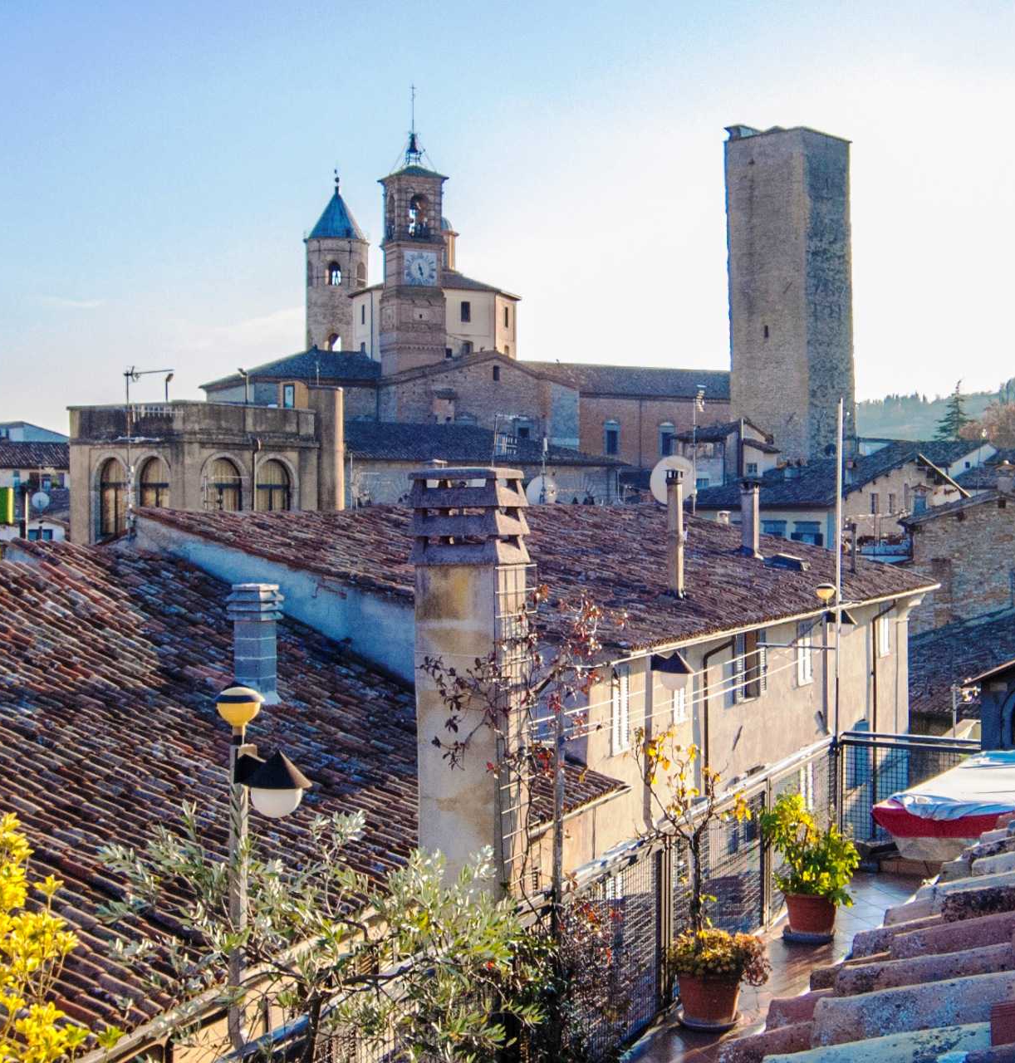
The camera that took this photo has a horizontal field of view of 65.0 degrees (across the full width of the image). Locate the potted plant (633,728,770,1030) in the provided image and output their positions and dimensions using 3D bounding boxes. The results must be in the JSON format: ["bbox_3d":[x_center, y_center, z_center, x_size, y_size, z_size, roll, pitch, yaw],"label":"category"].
[{"bbox_3d":[1.186,2.113,4.880,0.820,1.800,0.750,0,1,0],"label":"potted plant"}]

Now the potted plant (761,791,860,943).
[{"bbox_3d":[2.203,2.439,5.800,0.700,1.060,0.680,0,1,0],"label":"potted plant"}]

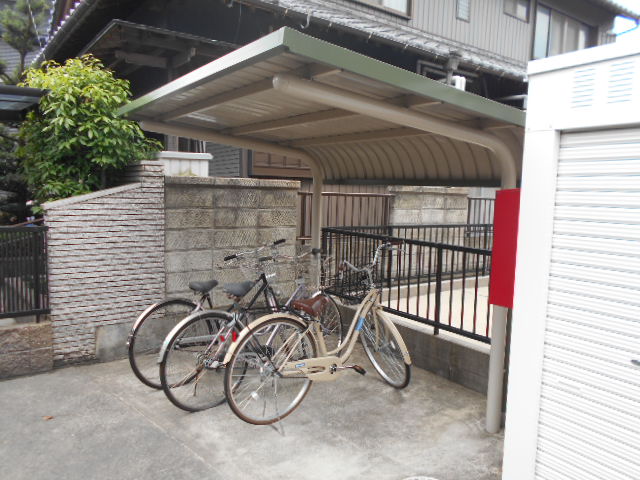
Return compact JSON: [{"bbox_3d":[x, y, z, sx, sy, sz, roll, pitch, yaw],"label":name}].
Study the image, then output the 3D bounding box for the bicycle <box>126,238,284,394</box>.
[{"bbox_3d":[-0.735,0.543,3.855,1.670,1.060,0.560,-5,9,-44],"label":"bicycle"}]

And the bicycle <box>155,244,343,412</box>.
[{"bbox_3d":[-0.362,0.589,3.509,1.720,1.060,0.570,-4,8,-41],"label":"bicycle"}]

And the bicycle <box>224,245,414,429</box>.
[{"bbox_3d":[0.019,0.598,3.276,1.530,1.110,0.620,-3,8,-36],"label":"bicycle"}]

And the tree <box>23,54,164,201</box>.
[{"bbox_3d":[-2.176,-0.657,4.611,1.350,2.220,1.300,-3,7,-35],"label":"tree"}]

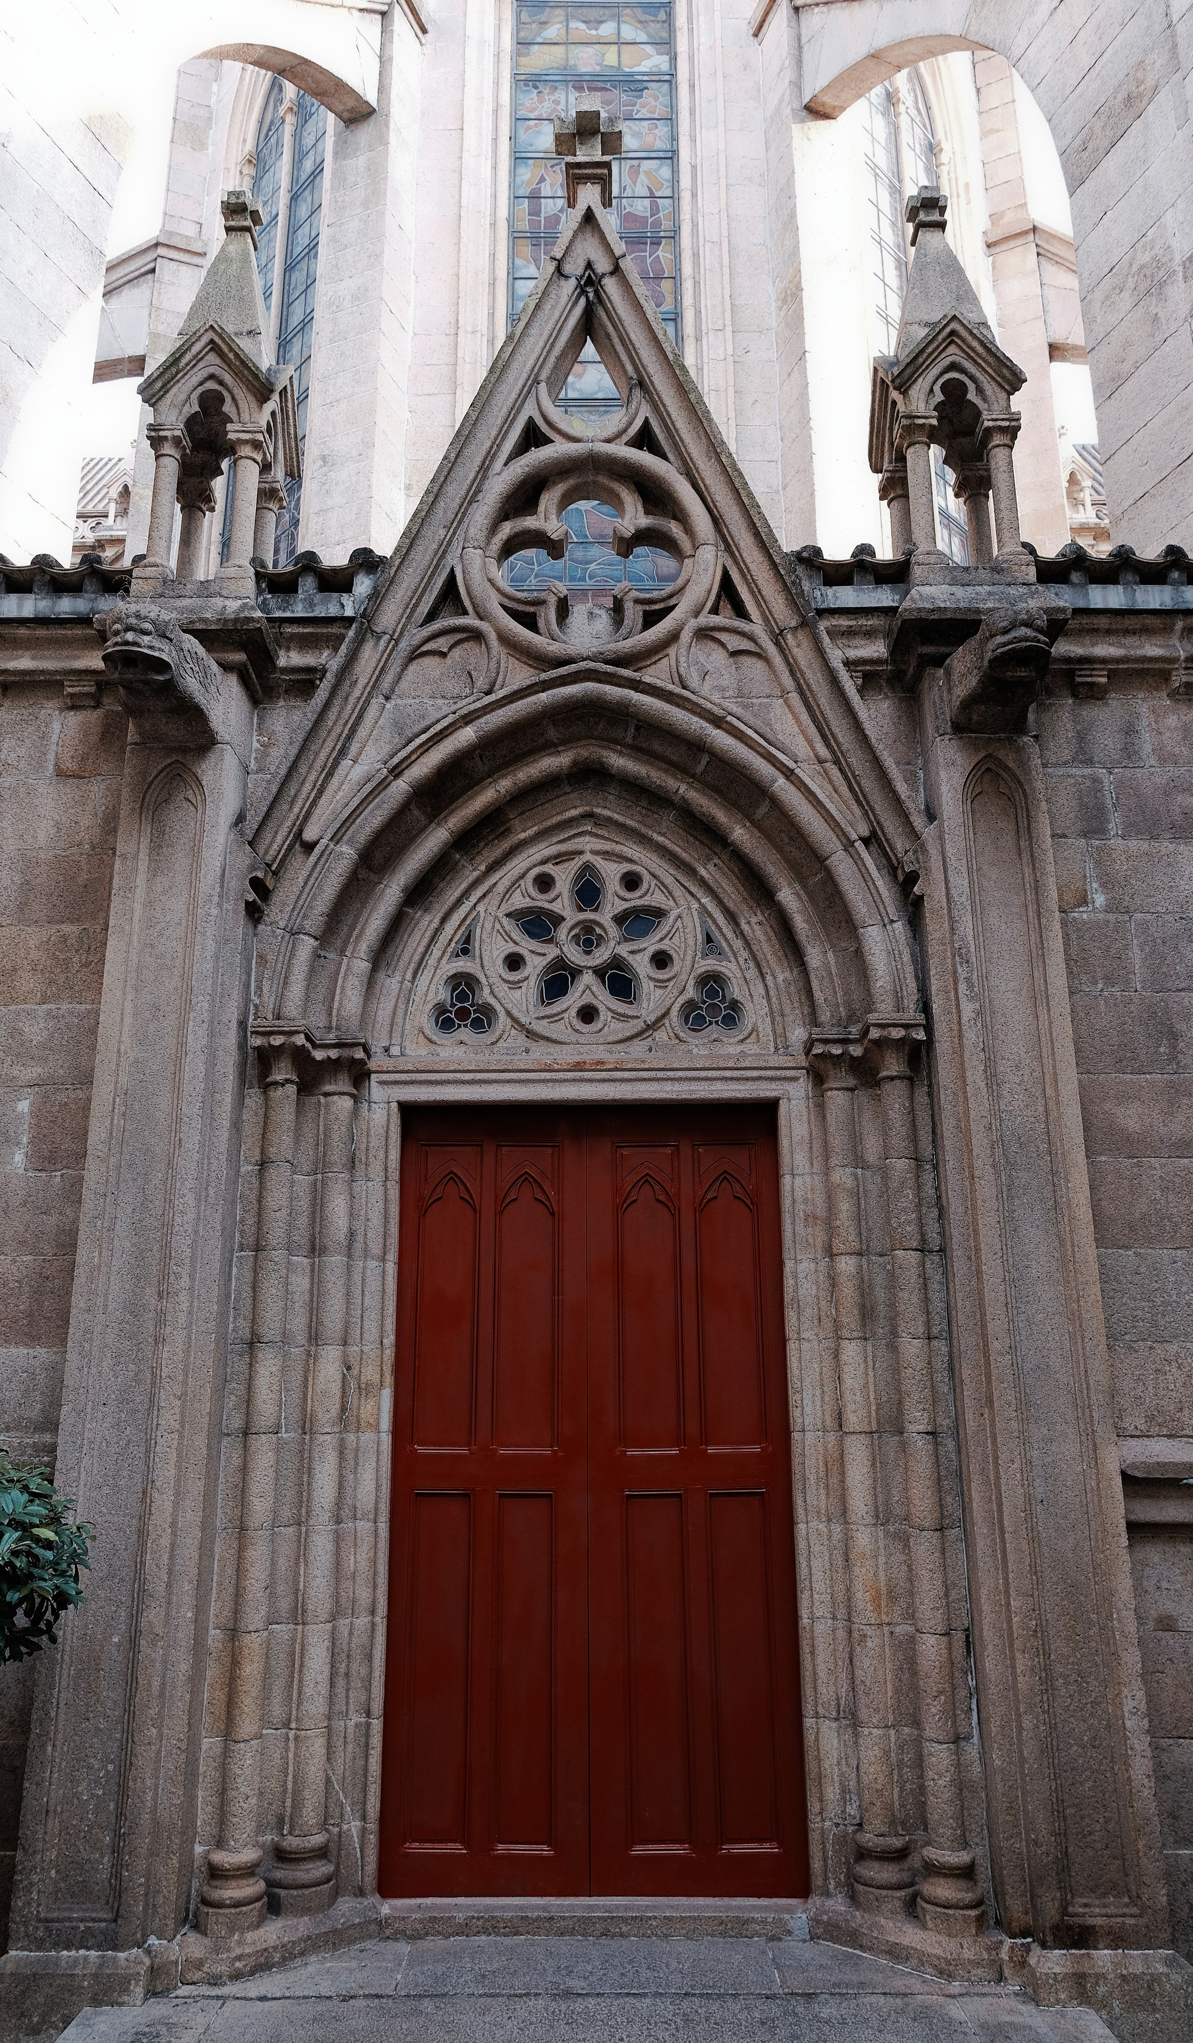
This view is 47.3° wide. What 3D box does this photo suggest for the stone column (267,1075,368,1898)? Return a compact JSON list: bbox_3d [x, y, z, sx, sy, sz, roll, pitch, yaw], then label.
[{"bbox_3d":[-0.962,1.497,4.818,0.208,2.839,0.208,0,-16,0],"label":"stone column"}]

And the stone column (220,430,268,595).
[{"bbox_3d":[-1.406,-2.022,5.445,0.140,0.738,0.140,0,-16,0],"label":"stone column"}]

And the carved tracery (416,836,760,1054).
[{"bbox_3d":[-0.039,-0.307,5.381,1.335,0.870,0.130,0,-16,1],"label":"carved tracery"}]

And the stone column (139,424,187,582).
[{"bbox_3d":[-1.719,-2.020,5.444,0.140,0.738,0.140,0,-16,0],"label":"stone column"}]

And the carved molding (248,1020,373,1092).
[{"bbox_3d":[-1.063,0.150,5.101,0.374,0.208,0.374,0,-16,0],"label":"carved molding"}]

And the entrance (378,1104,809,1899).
[{"bbox_3d":[-0.019,1.645,4.961,1.460,2.700,0.150,0,-16,1],"label":"entrance"}]

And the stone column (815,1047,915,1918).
[{"bbox_3d":[0.938,1.503,4.896,0.200,2.940,0.200,0,-16,1],"label":"stone column"}]

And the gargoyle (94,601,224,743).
[{"bbox_3d":[-1.590,-1.277,4.947,0.312,0.343,0.468,0,-16,0],"label":"gargoyle"}]

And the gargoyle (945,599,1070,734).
[{"bbox_3d":[1.514,-1.303,4.987,0.290,0.380,0.530,0,-16,1],"label":"gargoyle"}]

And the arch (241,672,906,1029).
[{"bbox_3d":[-0.038,-0.639,5.330,2.402,1.435,0.395,0,-16,0],"label":"arch"}]

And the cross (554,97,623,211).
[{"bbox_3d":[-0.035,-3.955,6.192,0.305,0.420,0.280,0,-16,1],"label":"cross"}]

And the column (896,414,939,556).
[{"bbox_3d":[1.348,-2.180,5.639,0.150,0.660,0.155,0,-16,1],"label":"column"}]

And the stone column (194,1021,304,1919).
[{"bbox_3d":[-1.169,1.475,4.762,0.200,2.940,0.200,0,-16,1],"label":"stone column"}]

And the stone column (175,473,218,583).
[{"bbox_3d":[-1.726,-1.926,5.769,0.140,0.738,0.140,0,-16,0],"label":"stone column"}]

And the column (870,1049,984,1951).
[{"bbox_3d":[1.131,1.458,4.740,0.200,2.940,0.200,0,-16,1],"label":"column"}]

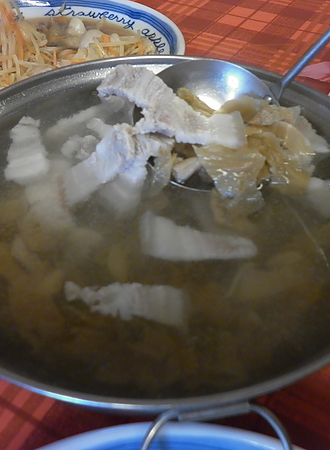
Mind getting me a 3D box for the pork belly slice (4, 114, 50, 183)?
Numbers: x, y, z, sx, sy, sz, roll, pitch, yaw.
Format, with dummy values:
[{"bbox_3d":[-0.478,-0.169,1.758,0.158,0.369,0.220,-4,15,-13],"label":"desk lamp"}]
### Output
[{"bbox_3d":[-0.088,-0.050,0.310,0.026,0.009,0.060,-7,50,-7],"label":"pork belly slice"}]

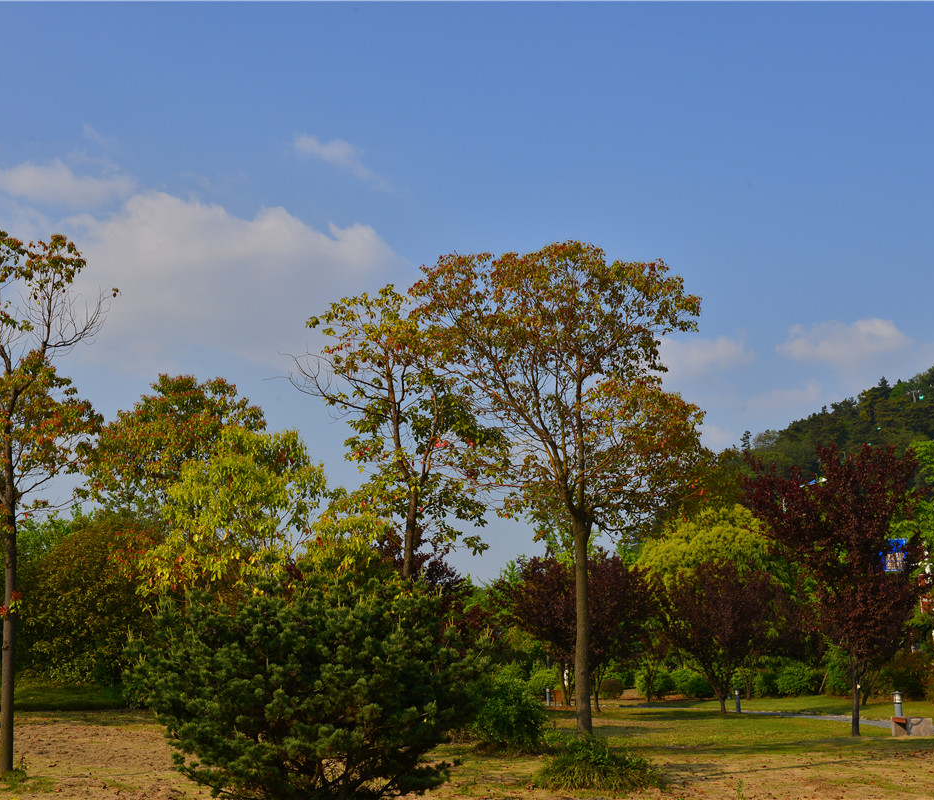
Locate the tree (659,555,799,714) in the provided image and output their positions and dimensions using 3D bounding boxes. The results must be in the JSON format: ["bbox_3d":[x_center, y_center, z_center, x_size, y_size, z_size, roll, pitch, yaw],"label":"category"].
[{"bbox_3d":[9.817,8.842,47.621,5.290,5.740,5.030,-1,-12,0],"label":"tree"}]

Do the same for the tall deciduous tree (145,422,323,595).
[{"bbox_3d":[-4.119,3.265,22.322,3.317,5.871,3.317,-1,-12,0],"label":"tall deciduous tree"}]

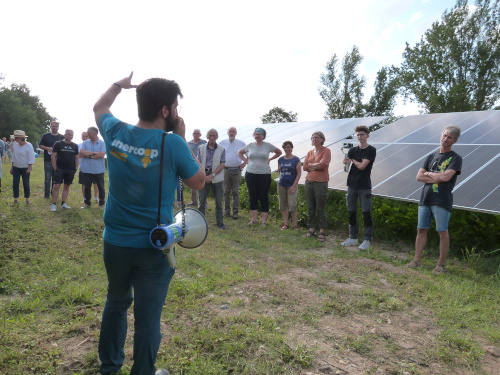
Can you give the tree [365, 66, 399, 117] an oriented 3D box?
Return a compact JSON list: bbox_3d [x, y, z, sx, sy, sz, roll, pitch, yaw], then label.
[{"bbox_3d":[14.928,-9.012,41.990,4.420,9.751,4.420,1,8,0],"label":"tree"}]

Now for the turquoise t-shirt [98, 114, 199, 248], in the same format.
[{"bbox_3d":[-0.595,-0.035,2.120,0.530,0.760,0.350,3,8,12],"label":"turquoise t-shirt"}]

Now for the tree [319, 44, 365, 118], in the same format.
[{"bbox_3d":[10.647,-10.563,42.984,5.835,12.346,5.835,1,8,0],"label":"tree"}]

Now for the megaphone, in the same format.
[{"bbox_3d":[-0.415,0.285,2.060,0.230,0.300,0.330,6,10,30],"label":"megaphone"}]

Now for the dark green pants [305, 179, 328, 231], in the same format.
[{"bbox_3d":[1.055,0.250,5.690,0.370,0.850,0.280,5,9,25],"label":"dark green pants"}]

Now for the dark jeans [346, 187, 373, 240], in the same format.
[{"bbox_3d":[1.600,0.325,5.270,0.370,0.860,0.290,6,10,30],"label":"dark jeans"}]

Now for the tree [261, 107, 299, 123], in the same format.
[{"bbox_3d":[5.195,-11.096,64.997,7.200,6.819,7.200,1,8,0],"label":"tree"}]

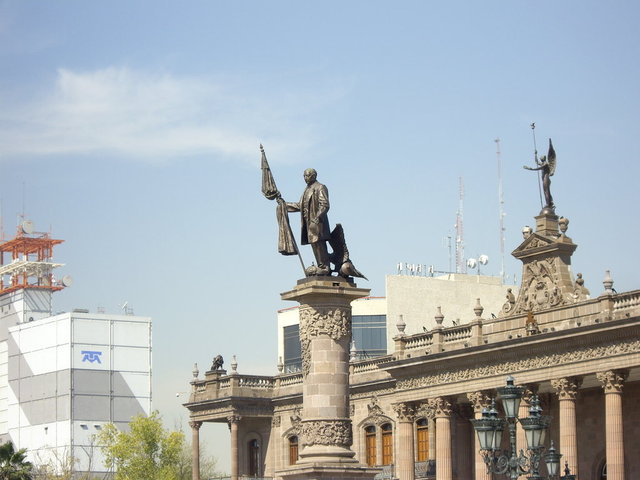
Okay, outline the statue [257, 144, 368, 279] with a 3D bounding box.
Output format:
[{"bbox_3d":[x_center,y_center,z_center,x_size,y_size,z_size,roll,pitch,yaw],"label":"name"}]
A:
[{"bbox_3d":[-0.111,-0.666,52.000,2.250,3.380,1.250,4,-11,-29],"label":"statue"}]

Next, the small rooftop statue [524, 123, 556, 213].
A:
[{"bbox_3d":[11.508,-3.758,110.000,1.700,4.650,1.150,4,-10,-26],"label":"small rooftop statue"}]

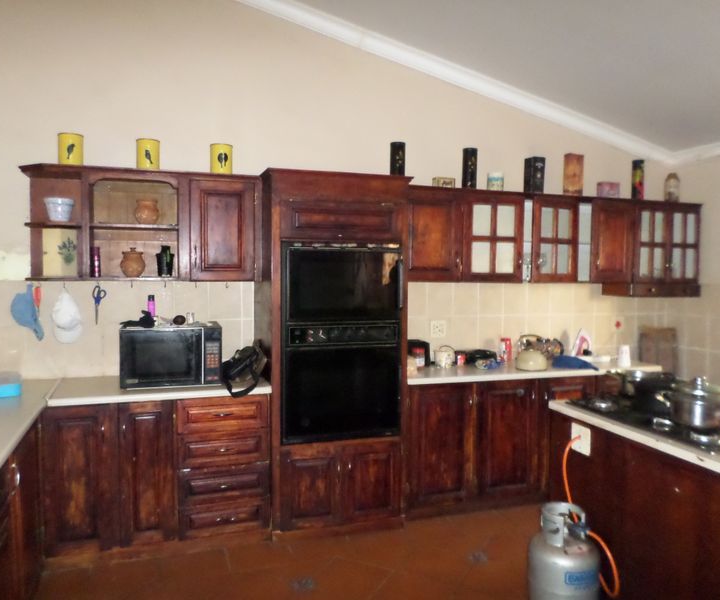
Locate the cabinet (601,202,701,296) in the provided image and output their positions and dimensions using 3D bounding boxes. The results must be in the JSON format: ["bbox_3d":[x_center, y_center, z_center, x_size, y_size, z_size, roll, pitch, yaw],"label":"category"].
[{"bbox_3d":[2.245,-0.378,4.452,0.665,0.696,0.304,0,4,-19],"label":"cabinet"}]

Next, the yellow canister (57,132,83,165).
[{"bbox_3d":[-1.553,-0.803,3.103,0.124,0.175,0.124,0,4,-19],"label":"yellow canister"}]

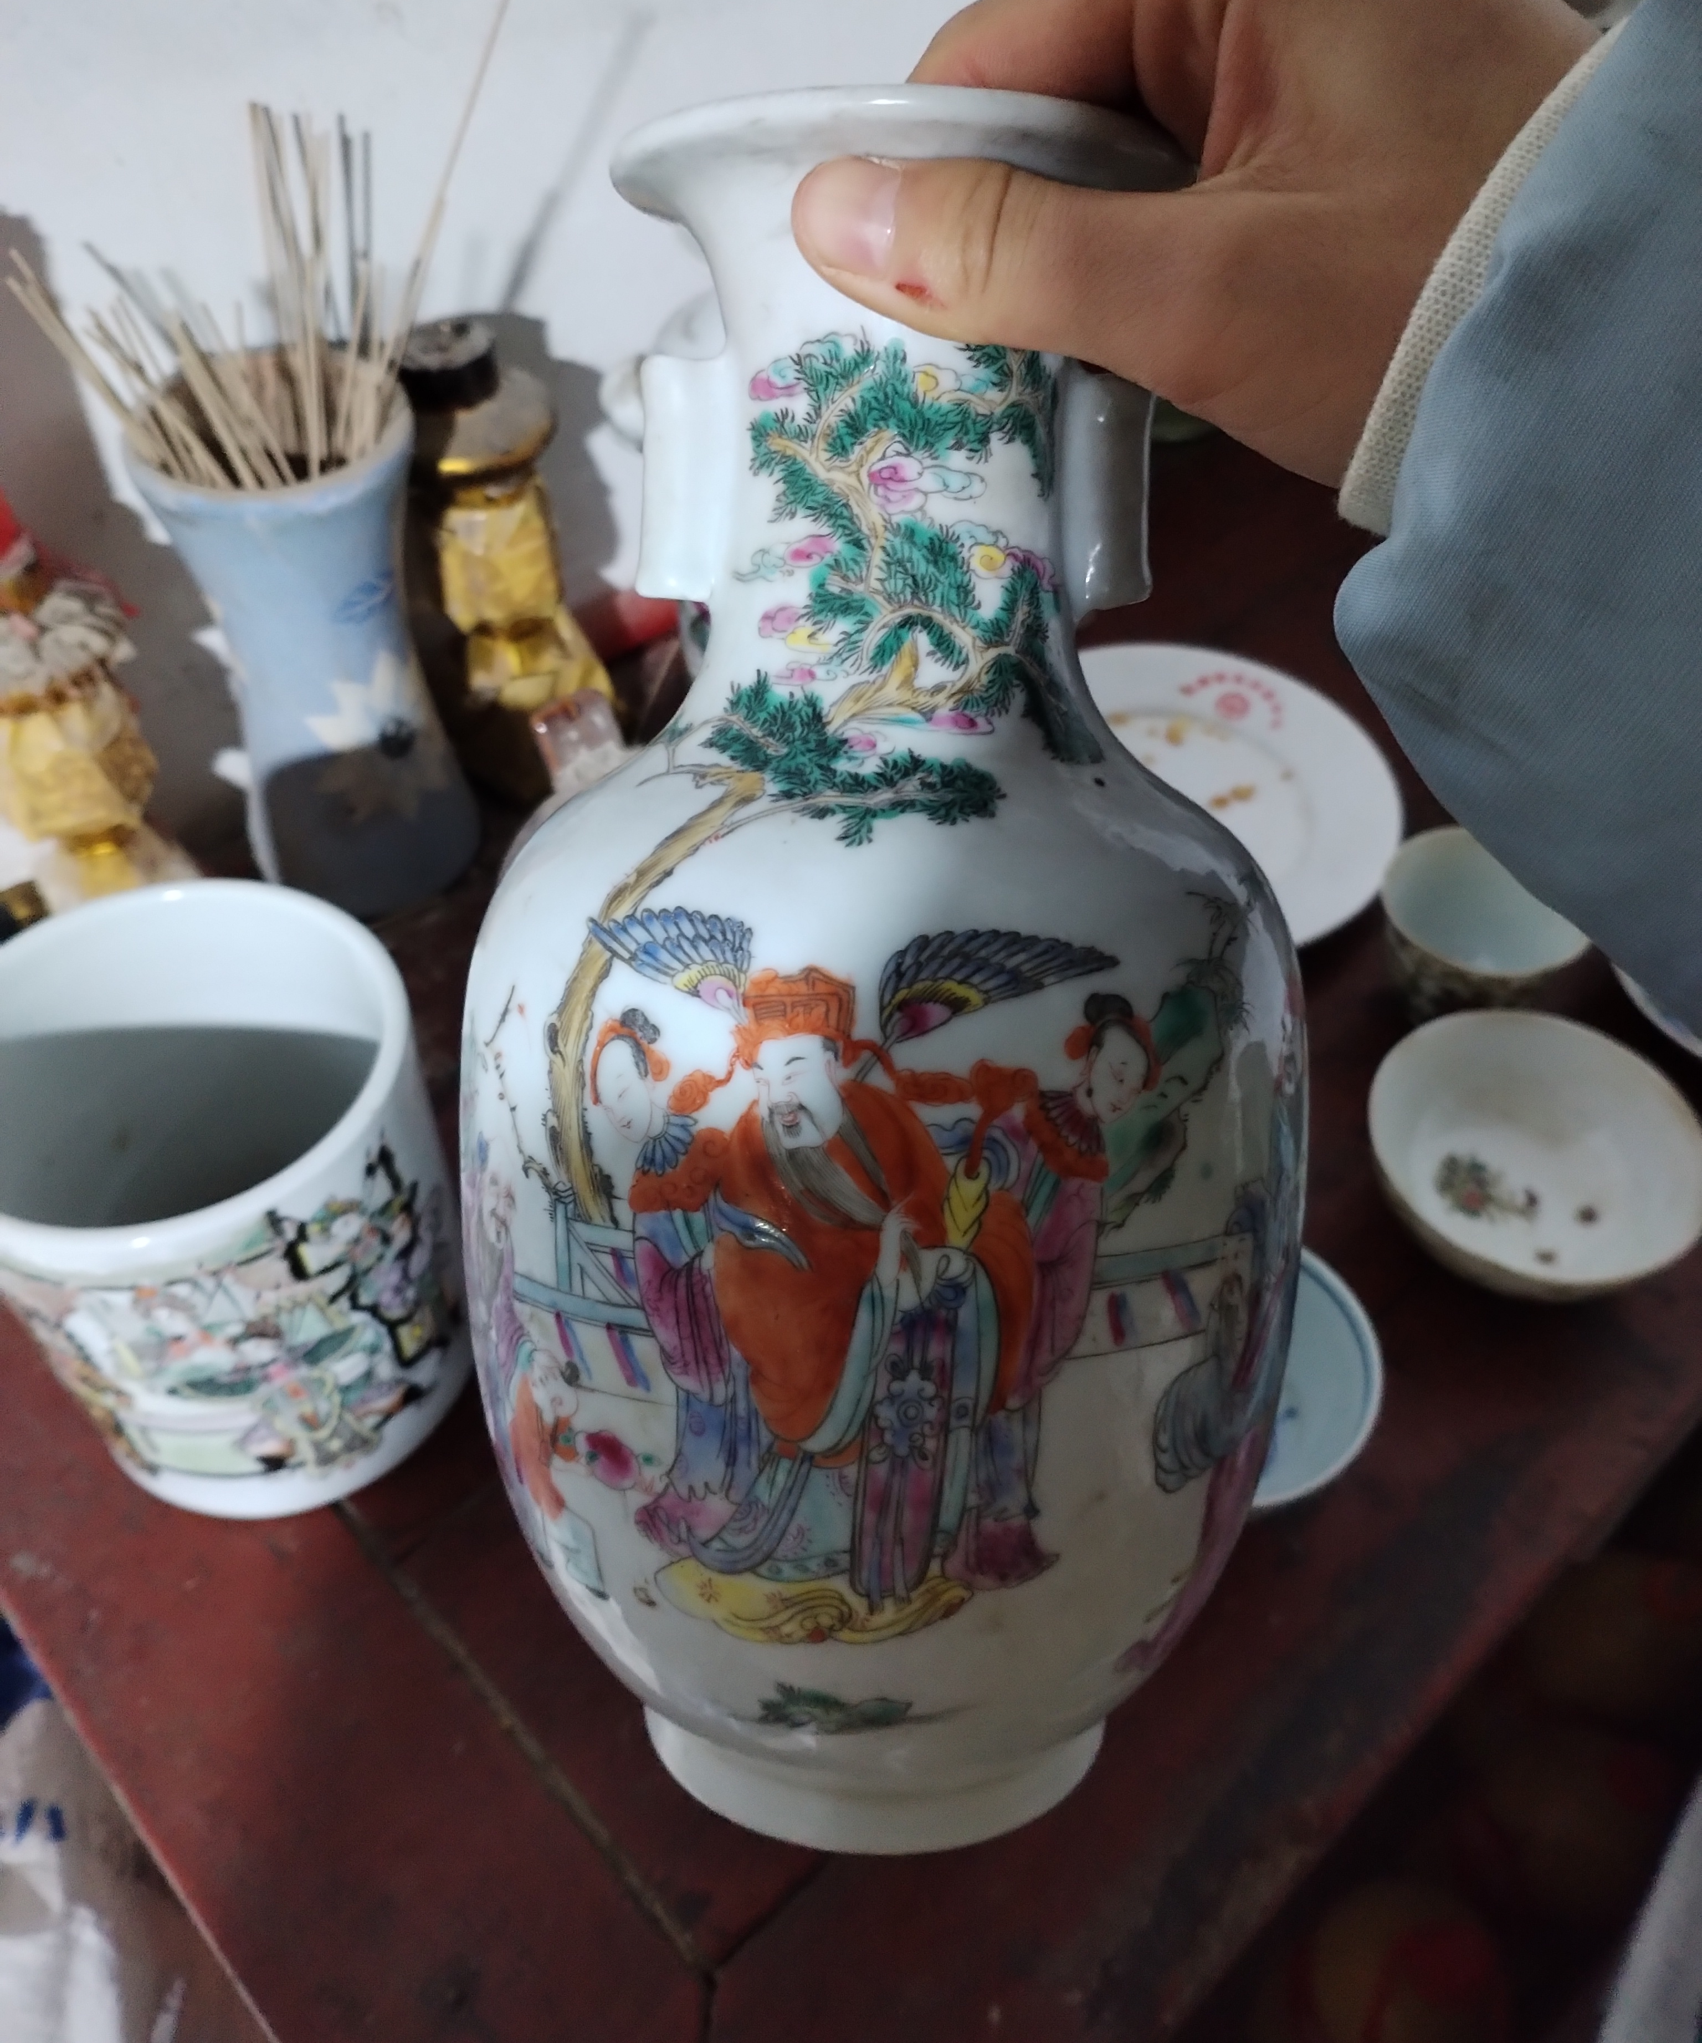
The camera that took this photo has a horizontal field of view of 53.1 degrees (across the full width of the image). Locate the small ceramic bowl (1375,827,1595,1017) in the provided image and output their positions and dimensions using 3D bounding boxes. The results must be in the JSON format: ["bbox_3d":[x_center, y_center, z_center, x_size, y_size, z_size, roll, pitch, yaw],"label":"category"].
[{"bbox_3d":[0.239,-0.029,0.662,0.078,0.052,0.078,0,50,0],"label":"small ceramic bowl"}]

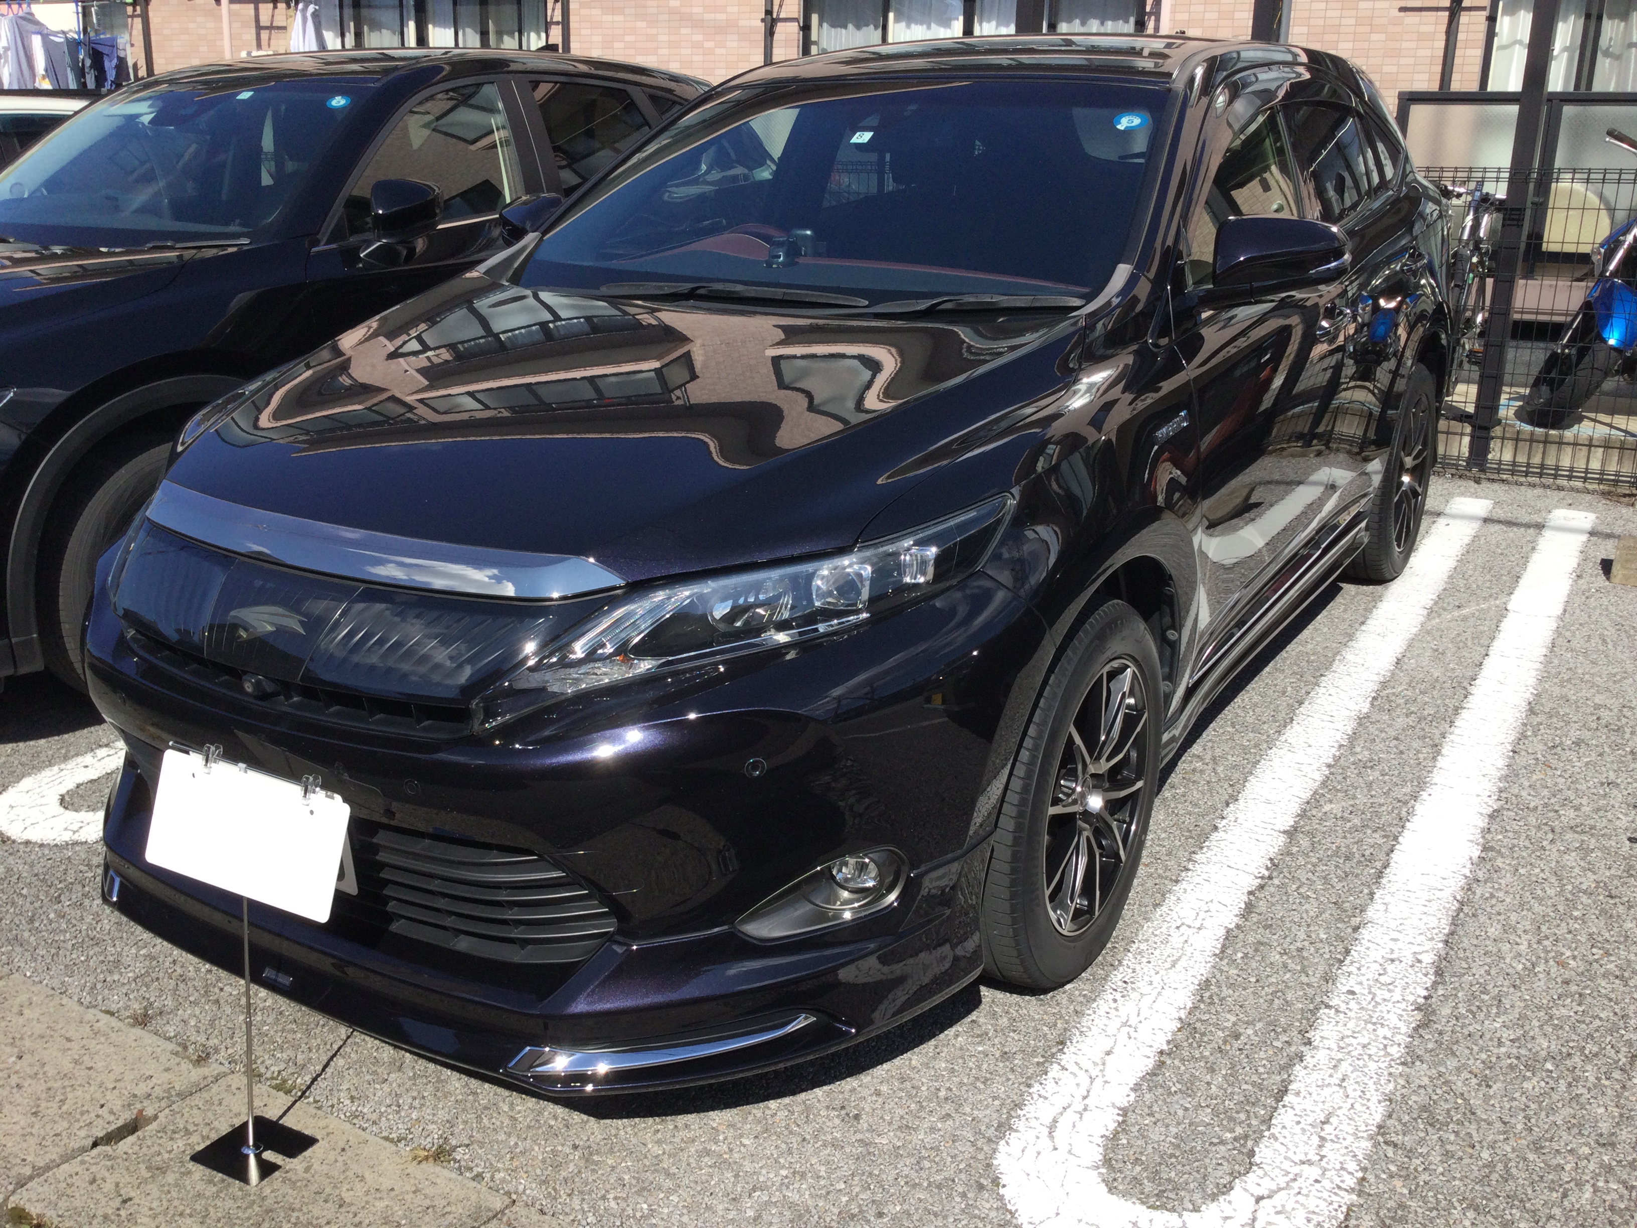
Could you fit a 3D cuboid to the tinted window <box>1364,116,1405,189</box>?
[{"bbox_3d":[1.753,-1.412,4.474,0.090,0.215,0.570,-8,14,29],"label":"tinted window"}]

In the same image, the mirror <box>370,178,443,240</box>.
[{"bbox_3d":[-1.124,-1.099,3.978,0.200,0.165,0.165,11,22,30],"label":"mirror"}]

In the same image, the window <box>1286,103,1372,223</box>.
[{"bbox_3d":[1.303,-1.136,3.698,0.100,0.300,0.760,11,22,30],"label":"window"}]

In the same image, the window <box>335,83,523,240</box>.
[{"bbox_3d":[-1.153,-1.342,4.301,0.120,0.410,0.780,11,22,30],"label":"window"}]

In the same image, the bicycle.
[{"bbox_3d":[3.158,-1.550,7.064,0.550,1.030,1.650,9,17,26],"label":"bicycle"}]

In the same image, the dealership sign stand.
[{"bbox_3d":[-0.800,0.509,2.124,0.335,0.635,0.210,9,18,25],"label":"dealership sign stand"}]

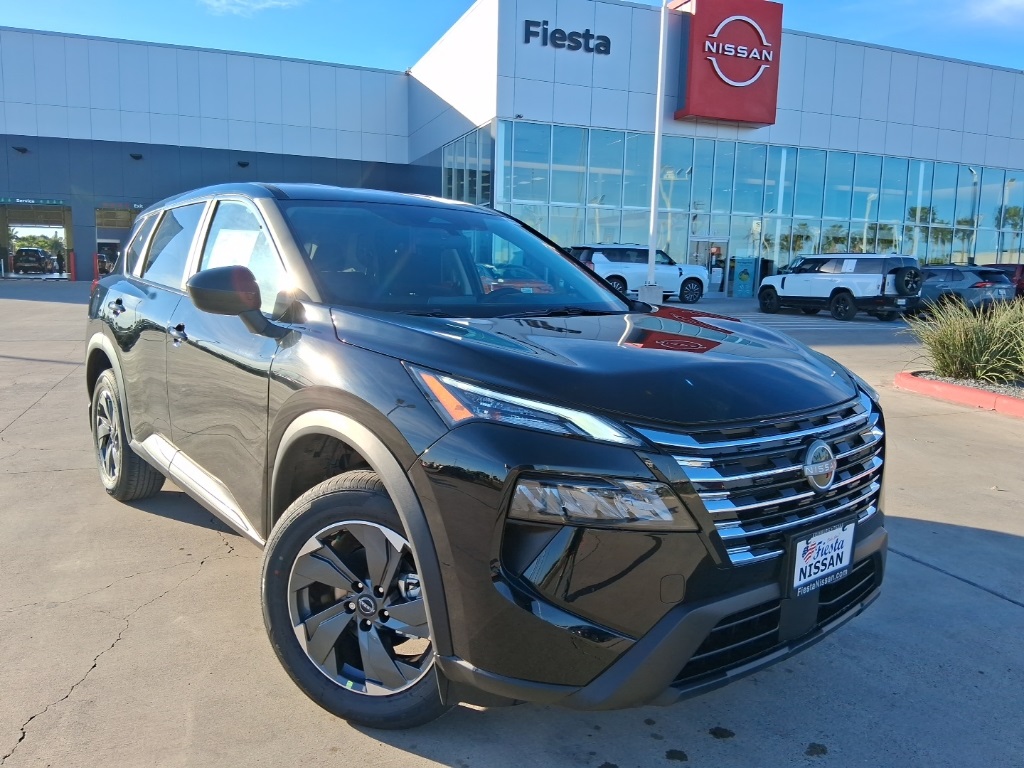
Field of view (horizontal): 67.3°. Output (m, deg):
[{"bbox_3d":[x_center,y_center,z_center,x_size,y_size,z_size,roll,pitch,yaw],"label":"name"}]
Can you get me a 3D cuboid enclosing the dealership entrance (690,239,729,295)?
[{"bbox_3d":[8.038,-4.741,31.300,1.880,2.360,0.200,-2,8,-21],"label":"dealership entrance"}]

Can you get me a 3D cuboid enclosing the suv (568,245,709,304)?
[{"bbox_3d":[4.379,-3.834,26.762,5.280,1.940,2.080,-2,8,-21],"label":"suv"}]

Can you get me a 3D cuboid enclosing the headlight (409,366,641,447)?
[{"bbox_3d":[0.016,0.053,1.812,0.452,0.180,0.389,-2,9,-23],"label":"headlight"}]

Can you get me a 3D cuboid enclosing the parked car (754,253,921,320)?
[{"bbox_3d":[10.470,-3.160,25.000,2.030,1.970,5.330,-3,9,-28],"label":"parked car"}]

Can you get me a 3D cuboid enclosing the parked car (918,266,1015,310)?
[{"bbox_3d":[13.400,-2.950,24.750,1.860,1.690,4.600,-3,9,-28],"label":"parked car"}]

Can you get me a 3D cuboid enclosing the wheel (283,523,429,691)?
[{"bbox_3d":[-0.388,0.627,2.248,0.500,0.500,0.190,5,7,20],"label":"wheel"}]

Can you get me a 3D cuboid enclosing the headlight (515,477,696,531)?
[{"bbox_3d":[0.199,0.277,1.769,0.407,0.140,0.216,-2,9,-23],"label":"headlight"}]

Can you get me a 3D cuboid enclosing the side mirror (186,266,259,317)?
[{"bbox_3d":[-0.910,-0.298,2.443,0.250,0.165,0.170,-5,11,-40],"label":"side mirror"}]

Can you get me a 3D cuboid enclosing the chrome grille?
[{"bbox_3d":[0.742,0.233,2.039,1.080,0.340,0.220,-5,11,-40],"label":"chrome grille"}]

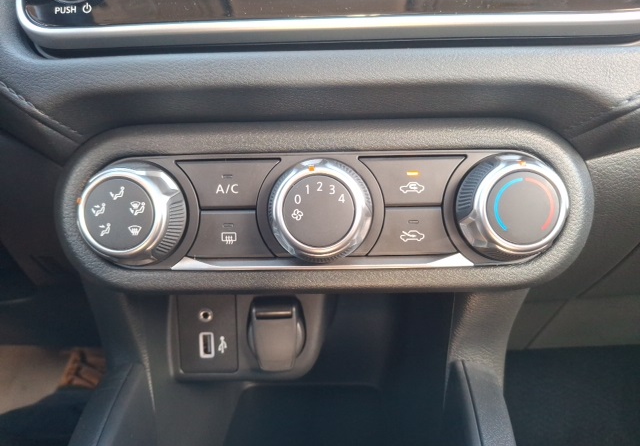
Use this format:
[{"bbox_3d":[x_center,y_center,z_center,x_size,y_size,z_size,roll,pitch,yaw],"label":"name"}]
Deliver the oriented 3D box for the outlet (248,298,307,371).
[{"bbox_3d":[-0.025,0.067,0.276,0.035,0.045,0.020,-1,9,0],"label":"outlet"}]

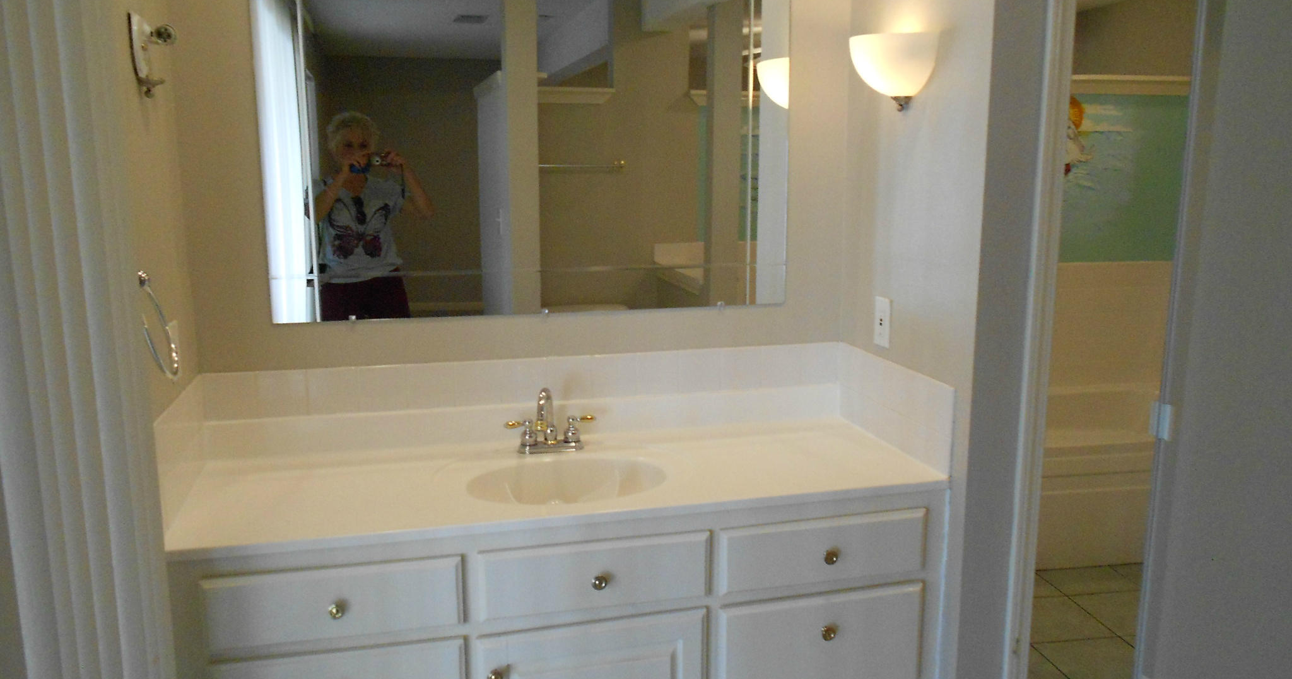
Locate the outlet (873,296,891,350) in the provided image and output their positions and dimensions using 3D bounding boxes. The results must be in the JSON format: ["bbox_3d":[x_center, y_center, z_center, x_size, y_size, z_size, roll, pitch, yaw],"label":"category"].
[{"bbox_3d":[0.557,-0.041,2.298,0.008,0.114,0.071,-3,10,-14],"label":"outlet"}]

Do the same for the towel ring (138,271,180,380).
[{"bbox_3d":[-0.821,-0.024,1.604,0.071,0.185,0.166,-3,10,-14],"label":"towel ring"}]

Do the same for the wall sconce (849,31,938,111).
[{"bbox_3d":[0.512,-0.580,2.118,0.128,0.156,0.249,-3,10,-14],"label":"wall sconce"}]

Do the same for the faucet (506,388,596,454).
[{"bbox_3d":[-0.210,0.186,2.233,0.212,0.157,0.149,-3,10,-14],"label":"faucet"}]

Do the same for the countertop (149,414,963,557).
[{"bbox_3d":[-0.173,0.298,2.117,1.542,0.022,0.542,-3,10,-14],"label":"countertop"}]

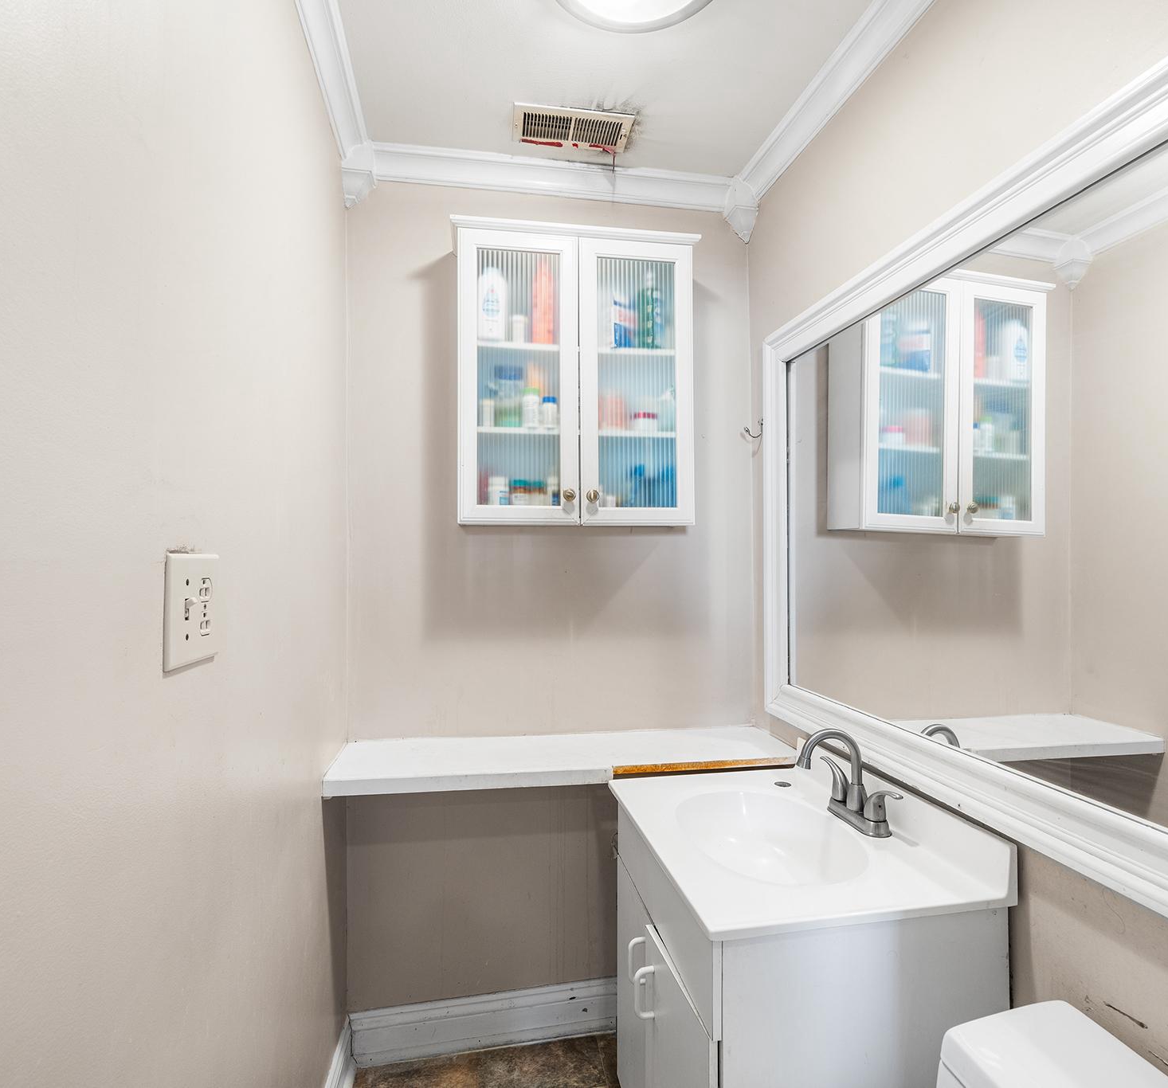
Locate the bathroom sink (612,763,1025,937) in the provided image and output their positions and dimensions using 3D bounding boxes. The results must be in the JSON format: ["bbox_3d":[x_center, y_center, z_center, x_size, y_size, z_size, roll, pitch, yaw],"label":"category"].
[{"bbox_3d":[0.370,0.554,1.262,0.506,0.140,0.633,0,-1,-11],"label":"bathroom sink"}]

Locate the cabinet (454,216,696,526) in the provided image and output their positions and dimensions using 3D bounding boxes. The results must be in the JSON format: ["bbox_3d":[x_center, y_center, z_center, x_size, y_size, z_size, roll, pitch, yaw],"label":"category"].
[{"bbox_3d":[-0.026,-0.440,1.738,0.645,0.781,0.187,0,-1,-10],"label":"cabinet"}]

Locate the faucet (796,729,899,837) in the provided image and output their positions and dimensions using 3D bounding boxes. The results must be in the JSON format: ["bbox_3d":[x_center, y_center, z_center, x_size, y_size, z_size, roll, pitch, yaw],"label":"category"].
[{"bbox_3d":[0.497,0.463,1.258,0.156,0.190,0.222,0,-1,-11],"label":"faucet"}]

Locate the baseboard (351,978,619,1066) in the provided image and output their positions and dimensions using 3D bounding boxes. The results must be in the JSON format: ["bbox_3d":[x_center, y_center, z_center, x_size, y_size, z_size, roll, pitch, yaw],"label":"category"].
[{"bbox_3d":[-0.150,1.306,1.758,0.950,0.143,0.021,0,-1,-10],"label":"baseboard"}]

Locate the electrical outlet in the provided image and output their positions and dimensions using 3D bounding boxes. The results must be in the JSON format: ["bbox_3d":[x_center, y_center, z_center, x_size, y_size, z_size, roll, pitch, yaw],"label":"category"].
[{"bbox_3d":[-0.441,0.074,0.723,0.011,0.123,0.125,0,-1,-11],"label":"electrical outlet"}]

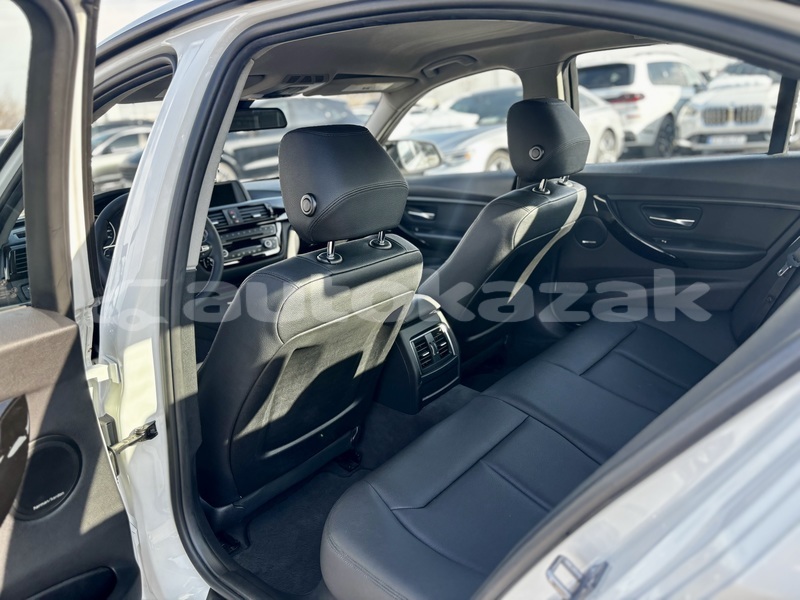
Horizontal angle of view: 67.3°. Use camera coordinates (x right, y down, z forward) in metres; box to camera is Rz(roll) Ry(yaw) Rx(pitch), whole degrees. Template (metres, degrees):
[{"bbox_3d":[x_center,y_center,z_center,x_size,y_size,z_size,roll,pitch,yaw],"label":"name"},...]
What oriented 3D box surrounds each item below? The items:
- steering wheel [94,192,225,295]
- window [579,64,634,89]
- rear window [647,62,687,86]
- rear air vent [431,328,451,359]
[{"bbox_3d":[-0.705,-0.149,1.774,0.370,0.370,0.100,-24,0,-43],"label":"steering wheel"},{"bbox_3d":[3.435,-3.876,10.506,1.280,0.400,0.120,9,7,38],"label":"window"},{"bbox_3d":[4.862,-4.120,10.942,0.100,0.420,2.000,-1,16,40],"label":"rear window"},{"bbox_3d":[0.102,0.111,1.535,0.022,0.066,0.046,-15,5,45],"label":"rear air vent"}]

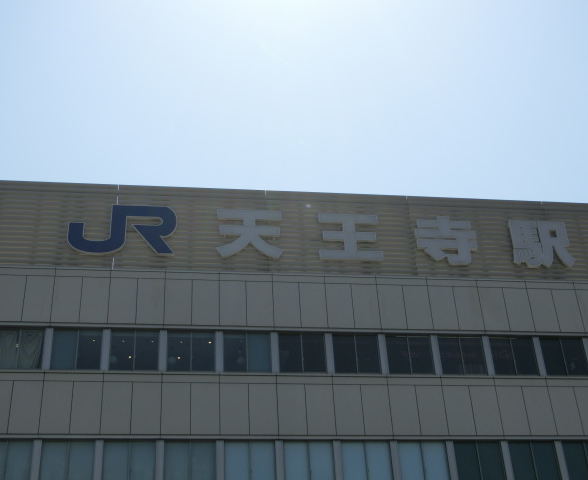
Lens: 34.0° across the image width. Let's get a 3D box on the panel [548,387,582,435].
[{"bbox_3d":[8.842,5.604,31.370,0.900,1.724,0.120,2,-34,-8],"label":"panel"}]

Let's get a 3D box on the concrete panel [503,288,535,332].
[{"bbox_3d":[8.373,2.624,35.900,0.970,1.854,0.100,2,-34,-8],"label":"concrete panel"}]

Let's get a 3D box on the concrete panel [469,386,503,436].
[{"bbox_3d":[6.667,5.958,33.402,0.970,1.857,0.100,2,-34,-8],"label":"concrete panel"}]

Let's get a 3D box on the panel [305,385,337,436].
[{"bbox_3d":[0.905,5.773,32.606,0.970,1.857,0.100,2,-34,-8],"label":"panel"}]

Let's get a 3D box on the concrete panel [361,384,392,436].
[{"bbox_3d":[2.604,5.406,30.510,0.900,1.724,0.120,2,-34,-8],"label":"concrete panel"}]

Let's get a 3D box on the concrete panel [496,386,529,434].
[{"bbox_3d":[7.842,6.161,34.579,0.990,1.894,0.120,2,-34,-8],"label":"concrete panel"}]

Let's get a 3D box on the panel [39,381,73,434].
[{"bbox_3d":[-8.000,5.655,32.396,0.990,1.894,0.120,2,-34,-8],"label":"panel"}]

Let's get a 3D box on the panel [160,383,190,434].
[{"bbox_3d":[-3.915,5.607,31.947,0.970,1.865,0.100,2,-34,-8],"label":"panel"}]

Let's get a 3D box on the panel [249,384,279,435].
[{"bbox_3d":[-1.069,5.877,33.351,0.990,1.894,0.120,2,-34,-8],"label":"panel"}]

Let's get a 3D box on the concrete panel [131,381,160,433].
[{"bbox_3d":[-4.875,5.577,31.815,0.970,1.865,0.100,2,-34,-8],"label":"concrete panel"}]

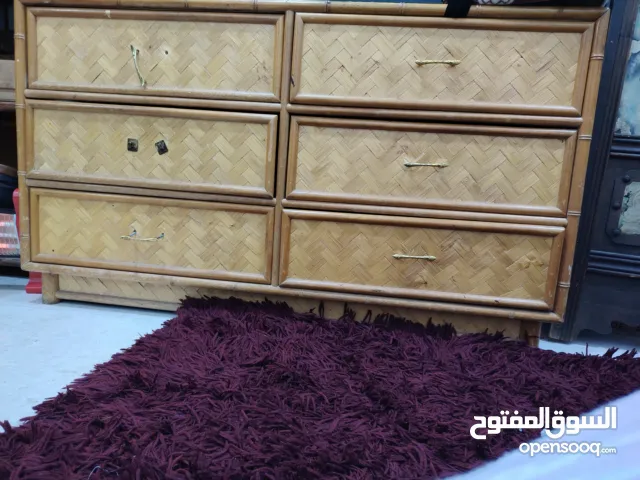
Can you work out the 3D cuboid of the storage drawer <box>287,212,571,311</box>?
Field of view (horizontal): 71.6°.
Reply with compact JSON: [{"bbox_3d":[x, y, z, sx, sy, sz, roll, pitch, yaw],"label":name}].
[{"bbox_3d":[0.256,0.021,1.263,0.660,0.197,0.400,5,8,6],"label":"storage drawer"}]

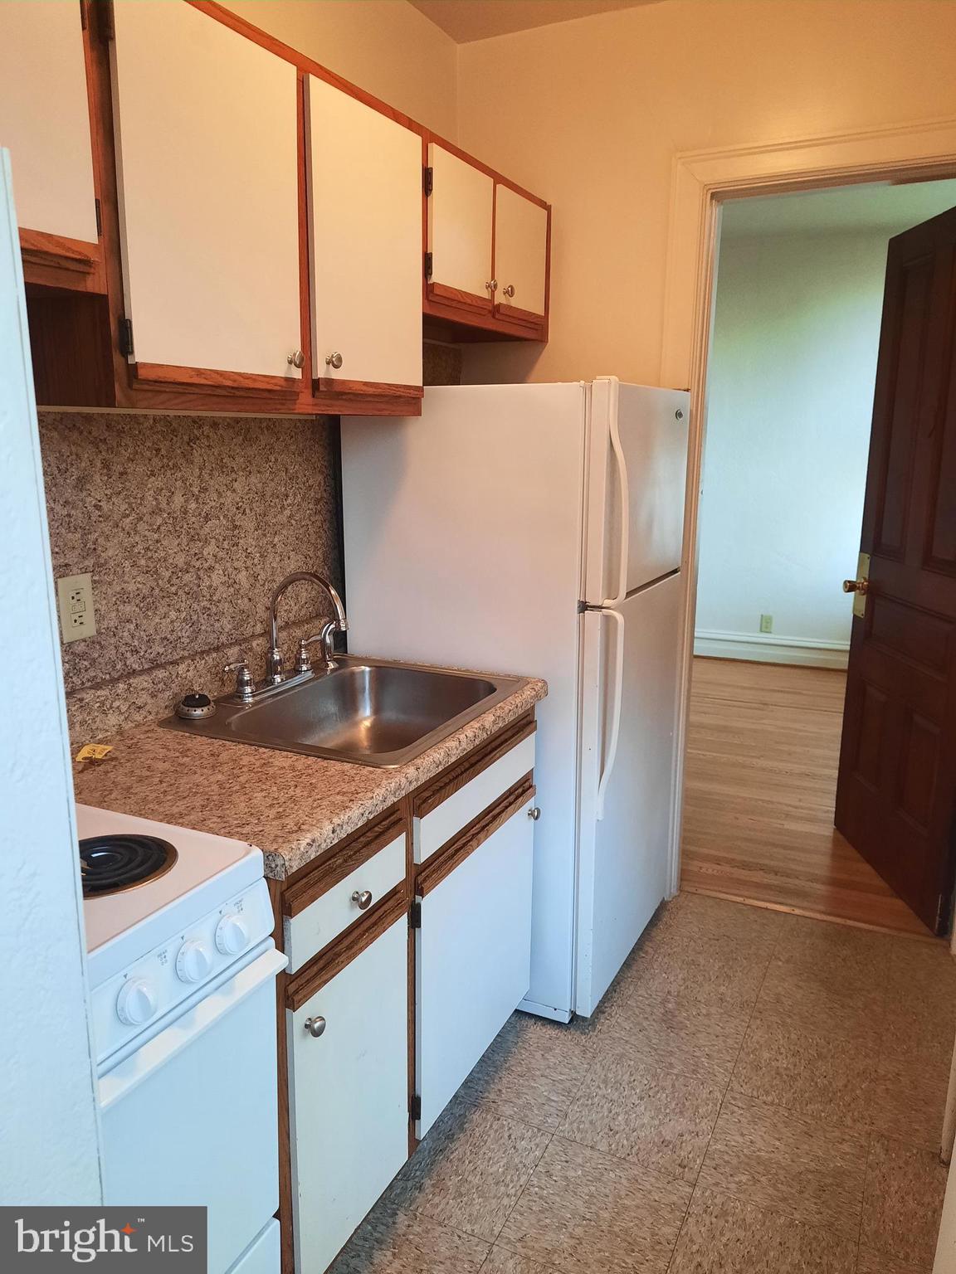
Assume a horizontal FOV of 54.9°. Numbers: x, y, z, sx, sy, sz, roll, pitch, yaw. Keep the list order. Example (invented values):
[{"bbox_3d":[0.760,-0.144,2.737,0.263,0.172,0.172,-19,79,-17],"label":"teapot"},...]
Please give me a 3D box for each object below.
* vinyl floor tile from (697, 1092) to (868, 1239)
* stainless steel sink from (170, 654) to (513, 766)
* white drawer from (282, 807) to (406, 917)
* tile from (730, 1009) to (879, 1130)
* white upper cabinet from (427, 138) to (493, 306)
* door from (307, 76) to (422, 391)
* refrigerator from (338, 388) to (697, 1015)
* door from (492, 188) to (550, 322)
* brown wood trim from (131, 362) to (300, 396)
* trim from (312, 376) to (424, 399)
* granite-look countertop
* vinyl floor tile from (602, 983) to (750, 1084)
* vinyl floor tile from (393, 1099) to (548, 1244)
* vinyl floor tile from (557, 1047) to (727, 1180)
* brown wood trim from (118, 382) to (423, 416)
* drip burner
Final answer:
[{"bbox_3d":[0.639,1.082,1.908,0.305,0.004,0.305,6,14,26],"label":"vinyl floor tile"},{"bbox_3d":[-0.257,0.223,2.030,0.538,0.180,0.635,6,14,25],"label":"stainless steel sink"},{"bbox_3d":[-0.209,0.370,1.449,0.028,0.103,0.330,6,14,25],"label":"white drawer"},{"bbox_3d":[0.781,1.030,2.195,0.305,0.008,0.305,6,14,25],"label":"tile"},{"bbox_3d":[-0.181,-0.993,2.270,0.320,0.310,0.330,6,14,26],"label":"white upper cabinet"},{"bbox_3d":[-0.221,-0.784,1.867,0.025,0.532,0.405,6,14,25],"label":"door"},{"bbox_3d":[0.143,0.115,2.586,0.750,1.590,0.700,6,14,26],"label":"refrigerator"},{"bbox_3d":[0.118,-1.060,2.556,0.028,0.299,0.323,6,14,25],"label":"door"},{"bbox_3d":[-0.421,-0.426,1.538,0.022,0.037,0.405,6,14,26],"label":"brown wood trim"},{"bbox_3d":[-0.220,-0.514,1.908,0.025,0.027,0.415,6,14,25],"label":"trim"},{"bbox_3d":[-0.332,0.191,1.809,0.635,0.042,0.985,6,14,26],"label":"granite-look countertop"},{"bbox_3d":[0.508,1.000,2.325,0.305,0.008,0.305,6,14,25],"label":"vinyl floor tile"},{"bbox_3d":[-0.042,1.083,1.904,0.305,0.004,0.305,6,14,26],"label":"vinyl floor tile"},{"bbox_3d":[0.366,1.053,2.039,0.305,0.004,0.305,6,14,26],"label":"vinyl floor tile"},{"bbox_3d":[-0.332,-0.447,1.745,0.025,0.040,0.895,6,14,25],"label":"brown wood trim"},{"bbox_3d":[-0.493,0.305,1.209,0.191,0.030,0.191,6,14,26],"label":"drip burner"}]

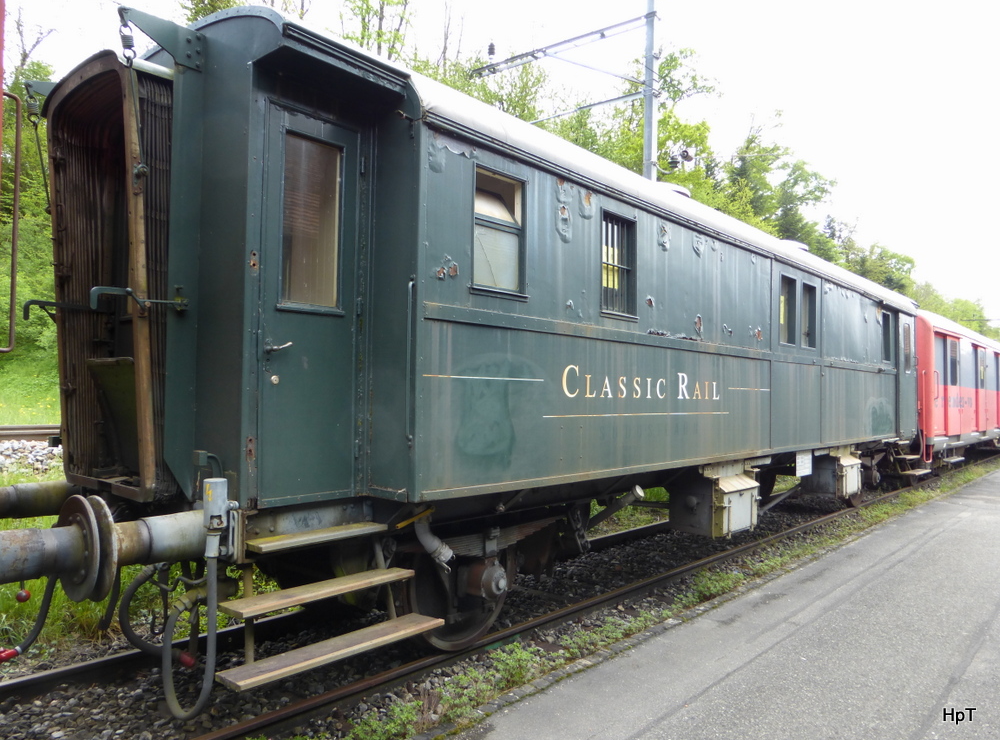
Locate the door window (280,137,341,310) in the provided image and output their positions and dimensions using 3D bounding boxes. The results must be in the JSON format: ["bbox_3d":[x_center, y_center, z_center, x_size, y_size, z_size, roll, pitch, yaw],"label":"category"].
[{"bbox_3d":[-0.983,-0.774,3.820,0.040,0.890,0.370,-1,-3,42],"label":"door window"}]

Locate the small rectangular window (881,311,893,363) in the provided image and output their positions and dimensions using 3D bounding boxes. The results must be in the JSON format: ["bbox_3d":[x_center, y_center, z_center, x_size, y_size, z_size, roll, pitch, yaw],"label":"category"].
[{"bbox_3d":[5.821,-0.489,10.881,0.050,0.745,0.500,-1,-3,42],"label":"small rectangular window"}]

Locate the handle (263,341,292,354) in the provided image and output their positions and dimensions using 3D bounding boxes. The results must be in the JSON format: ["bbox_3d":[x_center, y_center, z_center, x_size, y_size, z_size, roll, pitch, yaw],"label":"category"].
[{"bbox_3d":[-1.107,-0.112,3.623,0.065,0.058,0.125,-1,-3,42],"label":"handle"}]

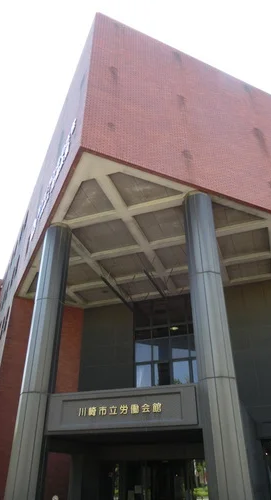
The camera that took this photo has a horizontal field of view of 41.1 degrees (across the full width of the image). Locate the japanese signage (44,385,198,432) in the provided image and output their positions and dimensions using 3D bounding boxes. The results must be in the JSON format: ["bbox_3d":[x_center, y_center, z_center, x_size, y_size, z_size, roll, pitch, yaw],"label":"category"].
[{"bbox_3d":[-0.468,4.698,10.608,4.730,1.069,0.209,-11,-33,17],"label":"japanese signage"}]

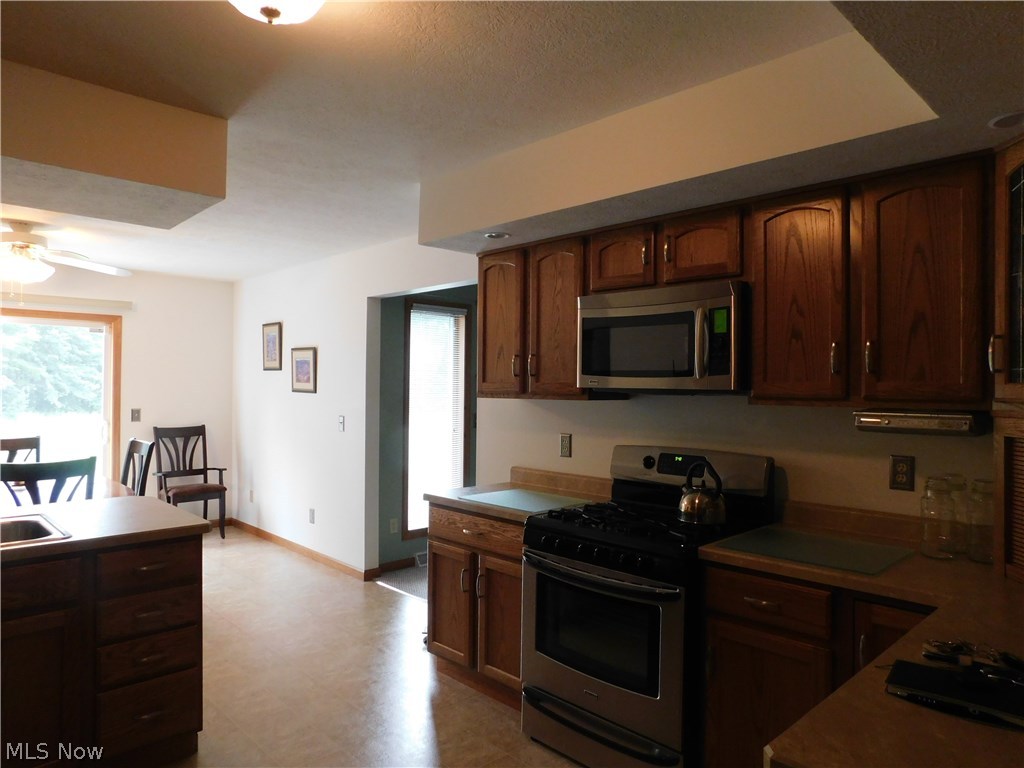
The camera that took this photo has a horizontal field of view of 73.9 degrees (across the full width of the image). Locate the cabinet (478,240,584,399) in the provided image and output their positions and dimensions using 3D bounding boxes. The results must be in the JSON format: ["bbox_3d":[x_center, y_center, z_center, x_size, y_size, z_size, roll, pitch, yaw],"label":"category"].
[{"bbox_3d":[0.182,-0.301,3.408,0.325,0.749,0.720,0,0,-44],"label":"cabinet"}]

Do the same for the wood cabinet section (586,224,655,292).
[{"bbox_3d":[0.582,-0.526,3.011,0.325,0.270,0.365,0,1,-44],"label":"wood cabinet section"}]

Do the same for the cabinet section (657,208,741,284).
[{"bbox_3d":[0.842,-0.524,2.743,0.325,0.270,0.362,0,1,-44],"label":"cabinet section"}]

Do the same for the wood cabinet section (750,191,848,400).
[{"bbox_3d":[1.106,-0.300,2.471,0.325,0.725,0.358,0,1,-44],"label":"wood cabinet section"}]

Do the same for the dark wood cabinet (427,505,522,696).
[{"bbox_3d":[0.048,0.995,3.350,0.593,0.799,0.774,0,0,-44],"label":"dark wood cabinet"}]

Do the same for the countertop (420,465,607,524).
[{"bbox_3d":[0.043,0.526,3.349,0.605,0.133,0.774,0,0,-44],"label":"countertop"}]

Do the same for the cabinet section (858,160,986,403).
[{"bbox_3d":[1.368,-0.299,2.201,0.325,0.725,0.365,0,1,-44],"label":"cabinet section"}]

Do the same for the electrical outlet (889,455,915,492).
[{"bbox_3d":[1.376,0.312,2.391,0.010,0.120,0.072,0,0,-44],"label":"electrical outlet"}]

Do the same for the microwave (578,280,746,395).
[{"bbox_3d":[0.670,-0.177,2.860,0.381,0.406,0.749,0,0,-44],"label":"microwave"}]

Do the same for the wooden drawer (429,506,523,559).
[{"bbox_3d":[0.005,0.693,3.310,0.486,0.167,0.746,0,0,-44],"label":"wooden drawer"}]

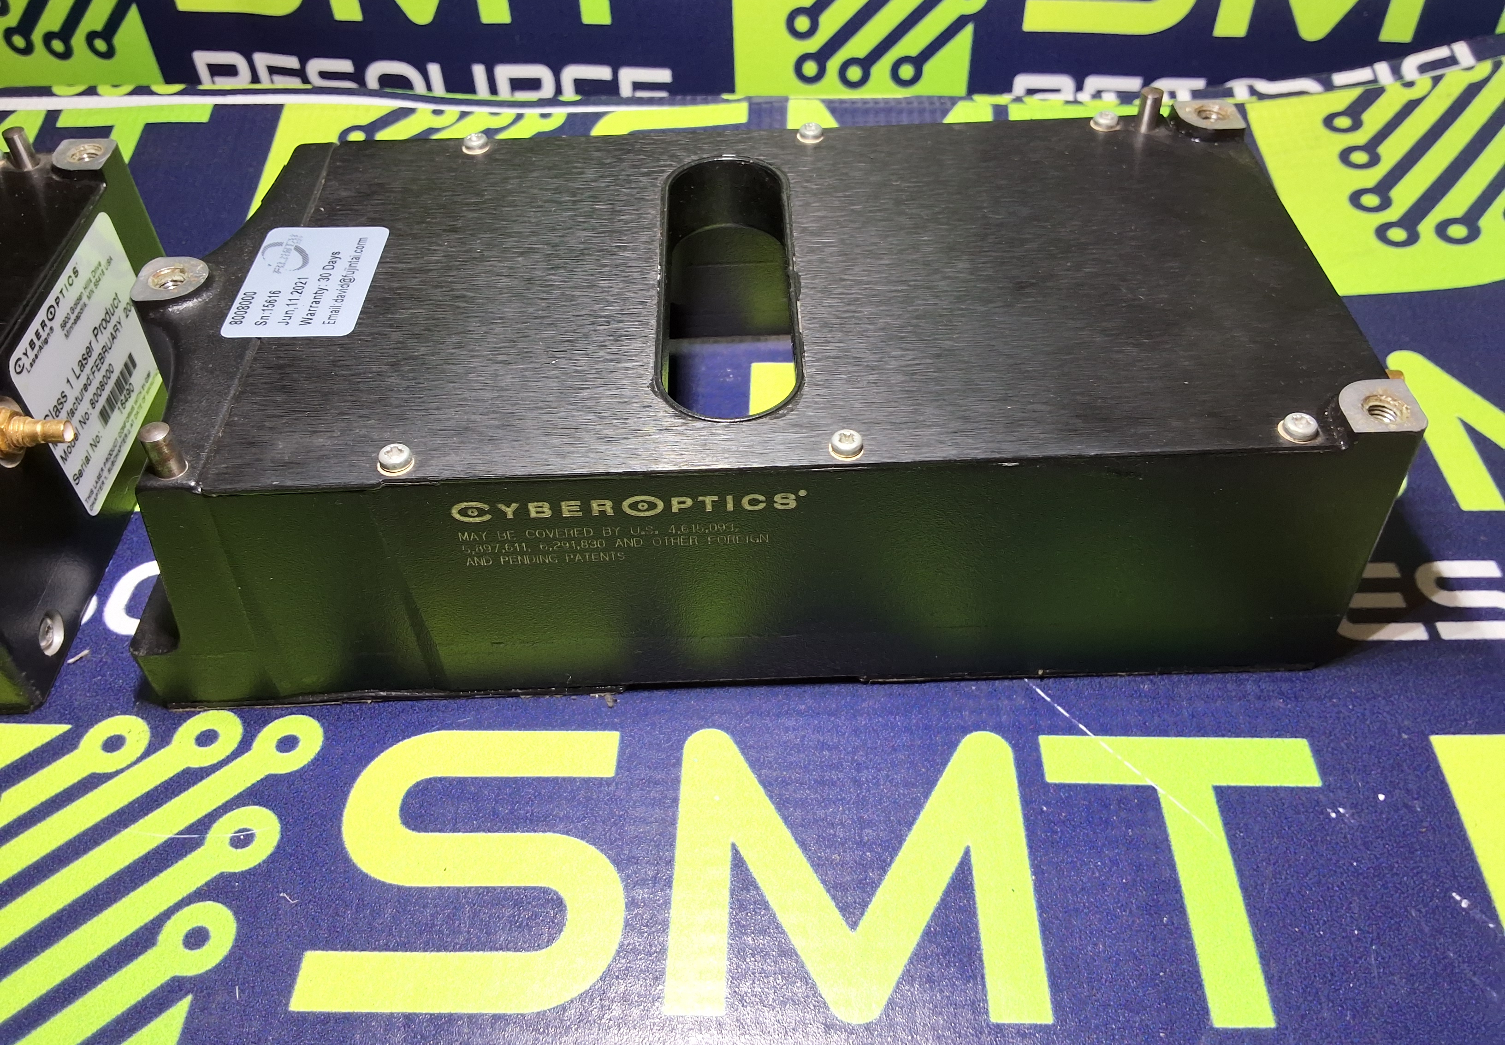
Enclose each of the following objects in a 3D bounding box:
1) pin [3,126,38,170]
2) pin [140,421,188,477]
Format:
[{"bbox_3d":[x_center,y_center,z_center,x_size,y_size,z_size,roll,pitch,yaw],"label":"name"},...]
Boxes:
[{"bbox_3d":[-0.136,-0.069,0.226,0.004,0.007,0.004,-2,46,0],"label":"pin"},{"bbox_3d":[-0.081,-0.010,0.167,0.004,0.007,0.004,-2,46,0],"label":"pin"}]

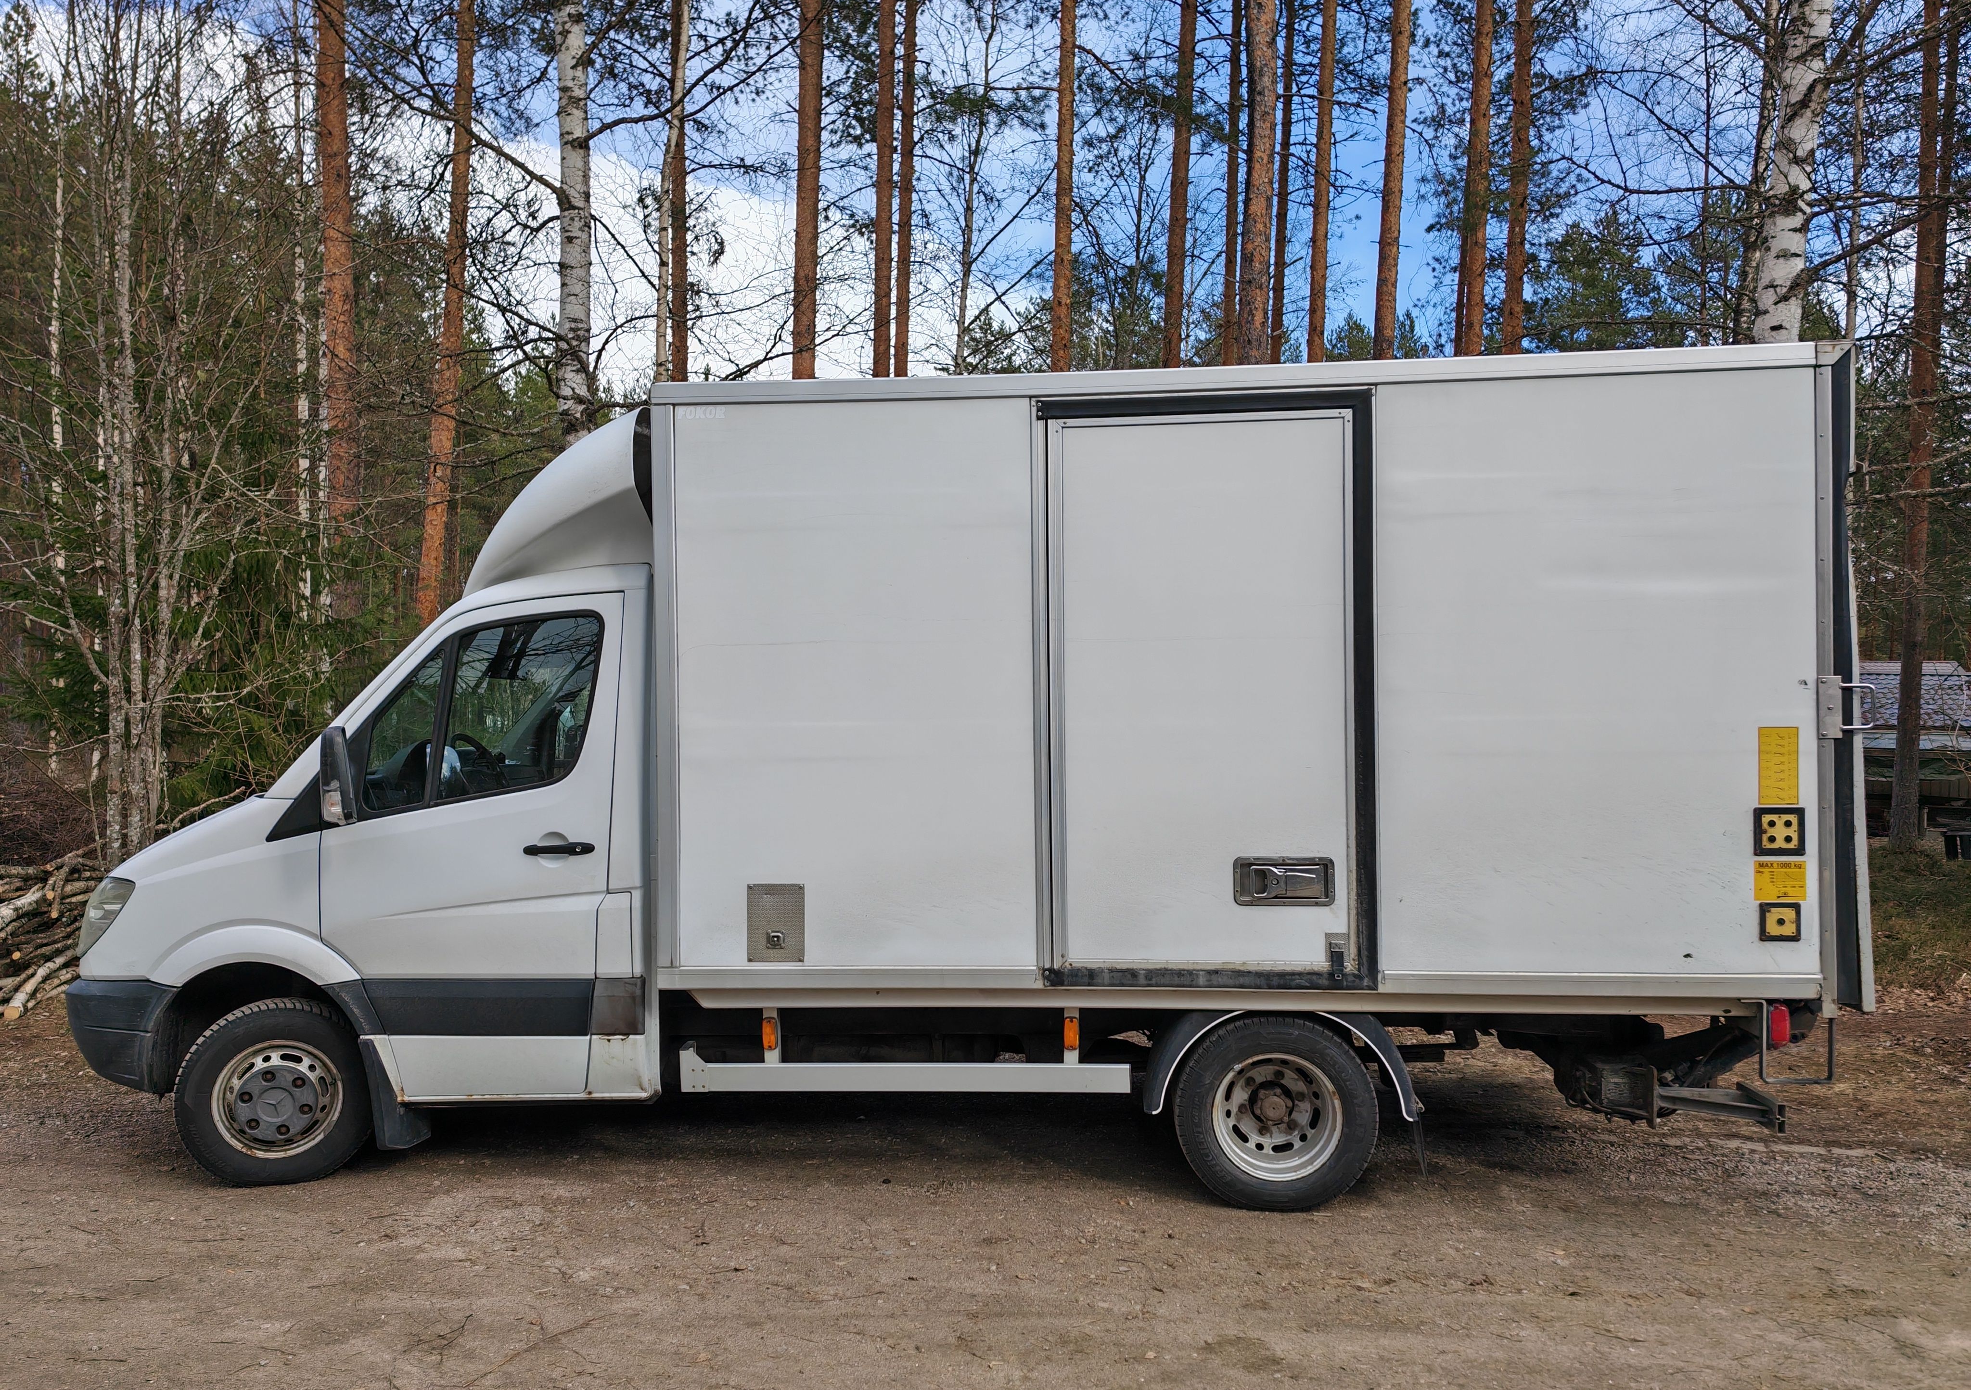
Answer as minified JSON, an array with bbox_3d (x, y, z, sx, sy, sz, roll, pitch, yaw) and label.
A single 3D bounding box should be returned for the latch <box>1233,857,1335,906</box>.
[{"bbox_3d":[0.993,0.619,4.924,0.330,0.160,0.055,-1,0,6],"label":"latch"}]

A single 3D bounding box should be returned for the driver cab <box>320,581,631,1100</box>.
[{"bbox_3d":[-1.745,0.505,6.302,1.200,1.920,1.930,-1,0,6],"label":"driver cab"}]

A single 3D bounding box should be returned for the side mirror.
[{"bbox_3d":[-2.295,0.287,5.253,0.110,0.350,0.200,-1,0,6],"label":"side mirror"}]

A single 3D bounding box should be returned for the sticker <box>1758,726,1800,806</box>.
[{"bbox_3d":[2.544,0.228,4.745,0.122,0.245,0.005,-1,0,6],"label":"sticker"}]

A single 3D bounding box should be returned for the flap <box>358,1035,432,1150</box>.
[{"bbox_3d":[-2.189,1.456,5.516,0.140,0.430,0.280,-1,0,6],"label":"flap"}]

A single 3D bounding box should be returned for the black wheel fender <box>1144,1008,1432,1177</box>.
[{"bbox_3d":[1.046,1.338,5.266,0.950,0.600,0.460,-1,0,6],"label":"black wheel fender"}]

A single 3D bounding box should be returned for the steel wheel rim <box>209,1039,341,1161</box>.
[{"bbox_3d":[-2.631,1.488,5.504,0.445,0.445,0.170,-1,0,-26],"label":"steel wheel rim"}]

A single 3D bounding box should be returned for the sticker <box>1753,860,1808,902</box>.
[{"bbox_3d":[2.549,0.597,4.745,0.160,0.122,0.005,-1,0,6],"label":"sticker"}]

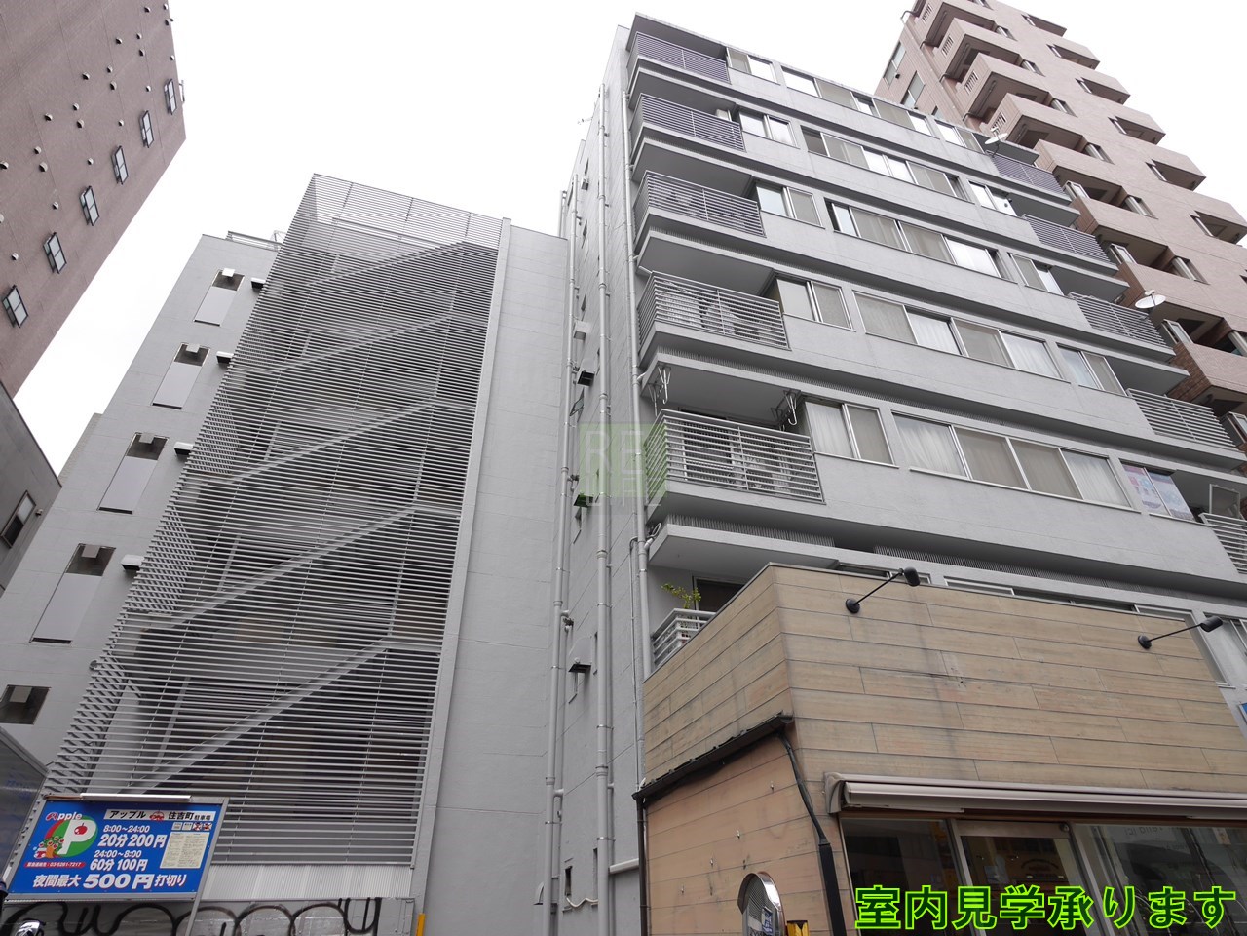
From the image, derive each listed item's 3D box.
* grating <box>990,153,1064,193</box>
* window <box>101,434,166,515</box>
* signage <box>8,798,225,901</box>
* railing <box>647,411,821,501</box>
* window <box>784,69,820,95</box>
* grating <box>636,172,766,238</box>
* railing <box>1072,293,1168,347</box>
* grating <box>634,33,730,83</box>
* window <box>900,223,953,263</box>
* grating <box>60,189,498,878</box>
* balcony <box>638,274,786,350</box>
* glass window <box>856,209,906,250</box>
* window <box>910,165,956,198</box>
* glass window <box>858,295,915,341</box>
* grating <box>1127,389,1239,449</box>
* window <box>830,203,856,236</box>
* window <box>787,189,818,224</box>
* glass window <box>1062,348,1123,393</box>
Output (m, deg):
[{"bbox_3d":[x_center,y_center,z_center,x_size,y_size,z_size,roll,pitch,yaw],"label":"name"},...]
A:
[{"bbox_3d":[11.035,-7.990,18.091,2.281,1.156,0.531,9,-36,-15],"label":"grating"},{"bbox_3d":[-10.432,0.106,13.857,0.638,1.973,0.120,9,-36,-15],"label":"window"},{"bbox_3d":[-5.910,4.468,7.650,1.929,1.034,0.102,9,-36,-15],"label":"signage"},{"bbox_3d":[1.445,0.070,8.705,2.192,1.078,0.751,9,-35,-15],"label":"railing"},{"bbox_3d":[4.626,-9.889,16.753,0.961,1.116,0.100,9,-36,-15],"label":"window"},{"bbox_3d":[1.345,-4.376,11.783,2.172,1.230,0.840,9,-36,-15],"label":"grating"},{"bbox_3d":[10.634,-2.884,14.286,2.262,1.230,0.840,9,-36,-15],"label":"railing"},{"bbox_3d":[1.324,-9.442,15.643,2.319,1.269,0.781,9,-36,-15],"label":"grating"},{"bbox_3d":[6.287,-4.646,13.413,1.074,1.020,0.080,9,-36,-15],"label":"window"},{"bbox_3d":[-5.920,-0.398,14.091,4.942,15.535,2.100,9,-36,-15],"label":"grating"},{"bbox_3d":[1.464,-2.284,10.639,2.281,1.163,0.750,9,-36,-15],"label":"balcony"},{"bbox_3d":[5.349,-4.927,13.535,1.105,1.043,0.100,9,-36,-15],"label":"glass window"},{"bbox_3d":[7.523,-6.964,15.789,1.101,0.970,0.100,9,-36,-15],"label":"window"},{"bbox_3d":[4.588,-2.610,11.341,1.044,0.992,0.080,9,-36,-15],"label":"glass window"},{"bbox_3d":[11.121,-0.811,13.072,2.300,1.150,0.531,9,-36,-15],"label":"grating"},{"bbox_3d":[4.584,-5.063,13.342,0.484,1.034,0.100,9,-36,-15],"label":"window"},{"bbox_3d":[3.543,-5.096,12.681,0.544,1.040,0.080,9,-36,-15],"label":"window"},{"bbox_3d":[9.382,-1.909,12.935,1.208,1.143,0.100,9,-36,-15],"label":"glass window"}]

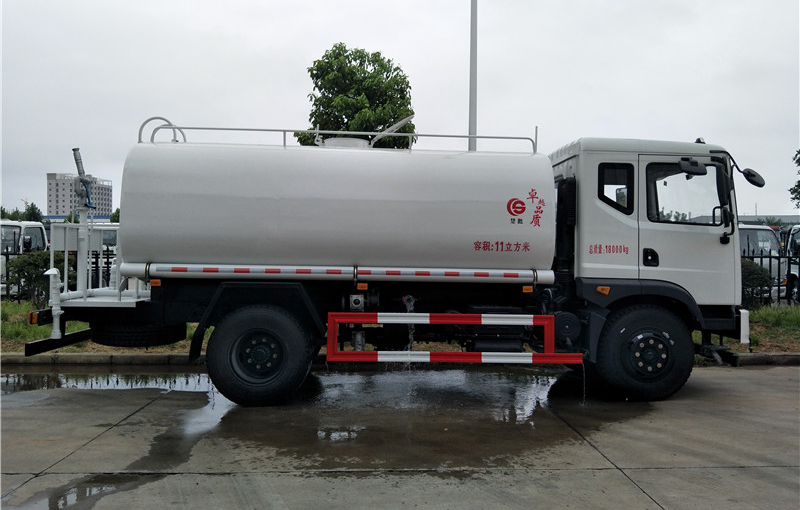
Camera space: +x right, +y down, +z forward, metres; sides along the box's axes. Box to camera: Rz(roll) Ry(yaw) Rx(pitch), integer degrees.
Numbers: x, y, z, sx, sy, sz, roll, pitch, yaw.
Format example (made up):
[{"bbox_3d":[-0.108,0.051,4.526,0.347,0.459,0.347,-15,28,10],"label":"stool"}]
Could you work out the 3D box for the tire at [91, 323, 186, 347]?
[{"bbox_3d":[-3.026,0.864,6.428,1.005,0.260,1.005,1,-1,-3],"label":"tire"}]

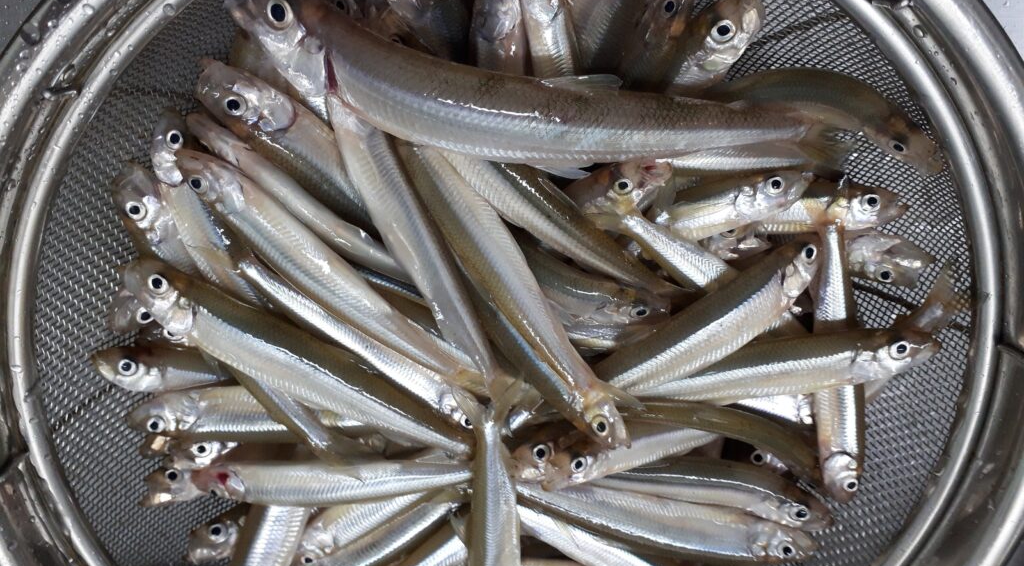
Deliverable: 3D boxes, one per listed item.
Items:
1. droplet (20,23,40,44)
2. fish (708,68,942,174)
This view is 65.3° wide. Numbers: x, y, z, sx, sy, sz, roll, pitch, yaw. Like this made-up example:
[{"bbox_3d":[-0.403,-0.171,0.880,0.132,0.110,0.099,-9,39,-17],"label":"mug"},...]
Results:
[{"bbox_3d":[-0.090,-0.047,0.150,0.004,0.002,0.004,0,90,16],"label":"droplet"},{"bbox_3d":[0.068,-0.041,0.195,0.073,0.010,0.015,13,140,8],"label":"fish"}]

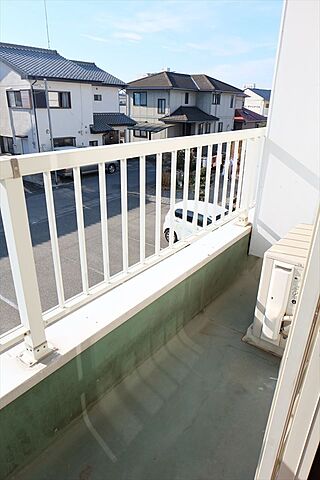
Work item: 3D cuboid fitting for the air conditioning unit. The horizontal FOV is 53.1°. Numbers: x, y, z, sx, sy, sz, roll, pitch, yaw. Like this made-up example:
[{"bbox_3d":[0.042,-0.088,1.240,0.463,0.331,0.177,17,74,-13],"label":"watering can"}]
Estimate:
[{"bbox_3d":[0.836,0.286,1.981,0.314,0.603,0.677,17,28,33],"label":"air conditioning unit"}]

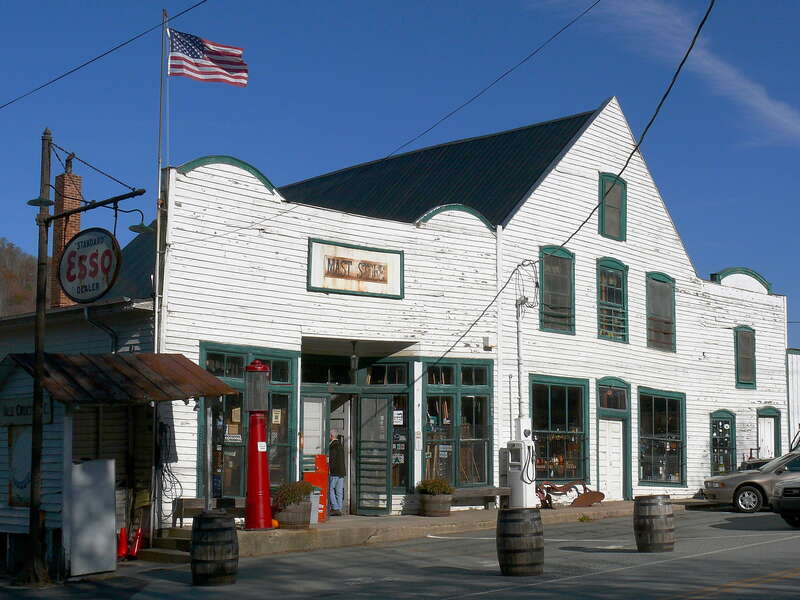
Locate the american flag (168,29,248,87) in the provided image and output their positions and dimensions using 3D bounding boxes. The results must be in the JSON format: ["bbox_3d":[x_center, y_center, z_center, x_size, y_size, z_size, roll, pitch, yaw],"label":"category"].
[{"bbox_3d":[-3.428,-4.332,19.032,1.432,1.025,0.350,1,-8,-3],"label":"american flag"}]

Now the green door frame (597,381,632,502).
[{"bbox_3d":[5.370,3.461,26.625,1.388,3.075,0.200,6,-9,-40],"label":"green door frame"}]

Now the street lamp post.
[{"bbox_3d":[-4.034,0.551,13.667,0.420,6.200,2.850,7,-10,-41],"label":"street lamp post"}]

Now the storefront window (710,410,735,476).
[{"bbox_3d":[9.051,4.041,29.760,1.236,1.942,0.150,6,-9,-40],"label":"storefront window"}]

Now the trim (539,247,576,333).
[{"bbox_3d":[3.831,-0.254,25.680,1.309,2.108,0.130,6,-9,-40],"label":"trim"}]

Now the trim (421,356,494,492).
[{"bbox_3d":[1.303,2.672,23.177,2.102,2.772,0.150,6,-9,-40],"label":"trim"}]

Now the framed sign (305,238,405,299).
[{"bbox_3d":[-0.822,-0.606,21.634,2.498,1.040,0.100,6,-9,-40],"label":"framed sign"}]

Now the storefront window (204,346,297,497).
[{"bbox_3d":[-2.719,2.205,19.396,2.220,2.700,0.200,7,-10,-41],"label":"storefront window"}]

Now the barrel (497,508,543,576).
[{"bbox_3d":[1.662,3.340,14.752,0.650,0.890,0.650,0,-7,6],"label":"barrel"}]

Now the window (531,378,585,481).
[{"bbox_3d":[3.828,3.093,25.325,2.104,2.499,0.150,6,-9,-40],"label":"window"}]

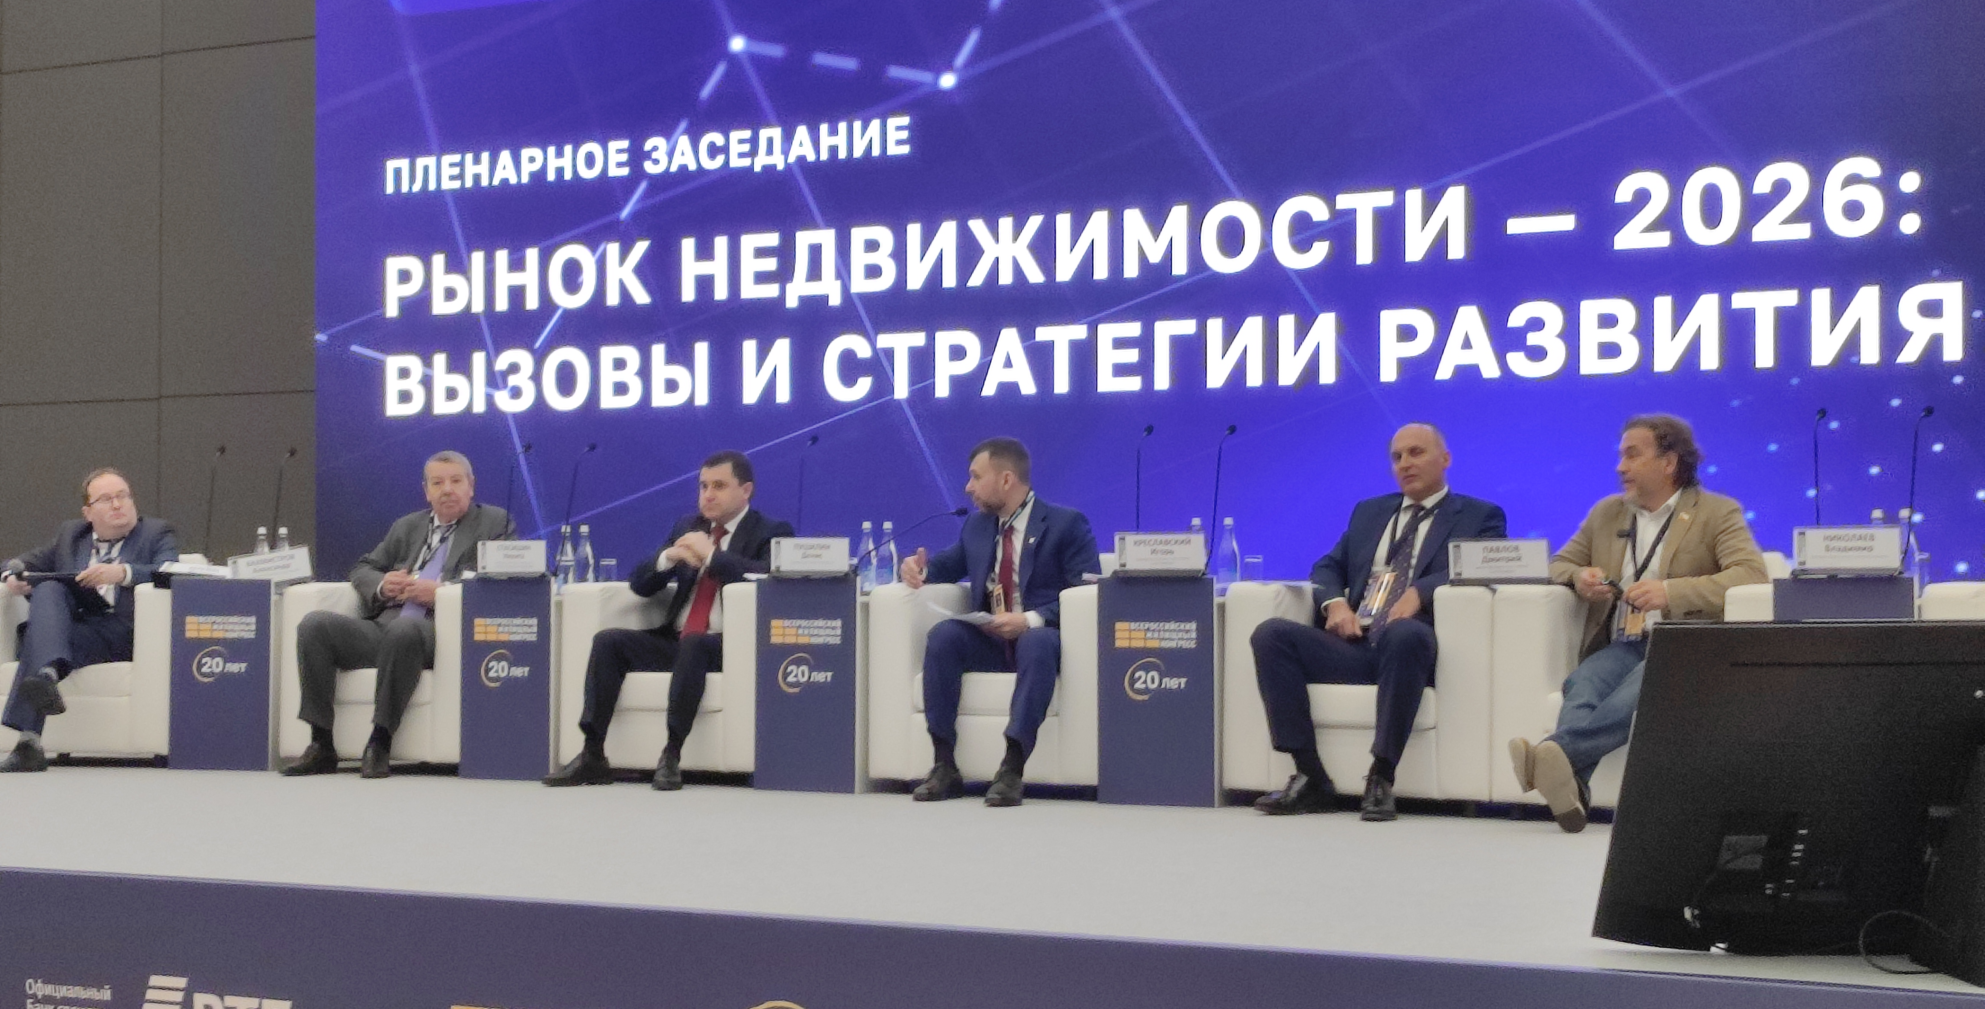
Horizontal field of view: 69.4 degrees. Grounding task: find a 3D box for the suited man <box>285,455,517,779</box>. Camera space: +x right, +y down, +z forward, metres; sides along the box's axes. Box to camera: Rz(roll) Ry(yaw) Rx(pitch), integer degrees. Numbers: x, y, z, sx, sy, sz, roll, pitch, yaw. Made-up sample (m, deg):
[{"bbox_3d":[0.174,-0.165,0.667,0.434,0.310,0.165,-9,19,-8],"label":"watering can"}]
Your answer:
[{"bbox_3d":[-2.277,0.397,5.611,0.718,1.232,0.739,-1,-1,7],"label":"suited man"}]

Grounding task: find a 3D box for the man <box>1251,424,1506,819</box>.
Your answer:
[{"bbox_3d":[1.227,0.329,4.455,0.749,1.180,0.769,-1,-2,22],"label":"man"}]

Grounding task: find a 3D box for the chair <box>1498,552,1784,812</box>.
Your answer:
[{"bbox_3d":[1.958,0.526,4.433,0.800,0.769,0.800,-1,-2,20],"label":"chair"}]

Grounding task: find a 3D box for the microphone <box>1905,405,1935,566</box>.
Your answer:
[{"bbox_3d":[2.719,-0.043,4.209,0.100,0.490,0.050,0,-1,-2],"label":"microphone"}]

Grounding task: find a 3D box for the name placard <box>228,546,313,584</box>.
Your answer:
[{"bbox_3d":[-2.818,0.239,5.598,0.290,0.135,0.080,-9,0,-7],"label":"name placard"}]

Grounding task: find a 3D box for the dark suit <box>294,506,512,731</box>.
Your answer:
[{"bbox_3d":[-2.157,0.399,5.359,0.597,0.830,0.709,-1,-2,15],"label":"dark suit"}]

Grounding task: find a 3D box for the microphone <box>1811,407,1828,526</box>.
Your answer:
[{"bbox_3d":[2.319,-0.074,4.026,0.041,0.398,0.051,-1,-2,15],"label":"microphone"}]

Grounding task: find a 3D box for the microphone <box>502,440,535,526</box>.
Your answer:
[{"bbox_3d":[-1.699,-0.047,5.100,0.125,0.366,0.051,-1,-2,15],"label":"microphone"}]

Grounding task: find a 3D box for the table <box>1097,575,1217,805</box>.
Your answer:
[{"bbox_3d":[0.579,0.606,4.798,0.380,0.732,0.420,-1,-1,15],"label":"table"}]

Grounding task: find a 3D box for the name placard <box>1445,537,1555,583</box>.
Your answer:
[{"bbox_3d":[1.493,0.164,4.210,0.287,0.130,0.091,-1,-2,15],"label":"name placard"}]

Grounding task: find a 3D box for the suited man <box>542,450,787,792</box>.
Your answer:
[{"bbox_3d":[-1.142,0.392,5.336,0.703,1.212,0.730,-1,-2,20],"label":"suited man"}]

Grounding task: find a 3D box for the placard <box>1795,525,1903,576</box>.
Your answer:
[{"bbox_3d":[2.488,0.138,4.177,0.290,0.140,0.080,-1,-2,18],"label":"placard"}]

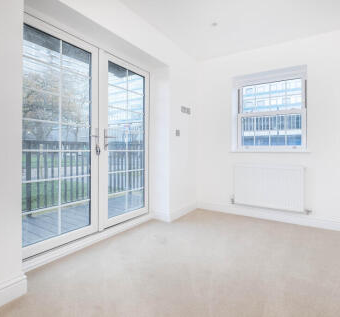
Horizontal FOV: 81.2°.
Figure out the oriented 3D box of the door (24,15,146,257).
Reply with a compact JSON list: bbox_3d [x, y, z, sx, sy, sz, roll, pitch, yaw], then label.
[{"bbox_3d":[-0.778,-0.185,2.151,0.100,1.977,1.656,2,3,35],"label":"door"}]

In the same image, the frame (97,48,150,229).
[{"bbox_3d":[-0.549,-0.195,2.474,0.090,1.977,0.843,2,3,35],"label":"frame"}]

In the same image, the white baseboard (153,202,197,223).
[{"bbox_3d":[0.102,0.806,3.107,0.250,0.120,0.862,2,3,35],"label":"white baseboard"}]

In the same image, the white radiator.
[{"bbox_3d":[1.379,0.393,2.815,0.891,0.613,0.100,2,2,31],"label":"white radiator"}]

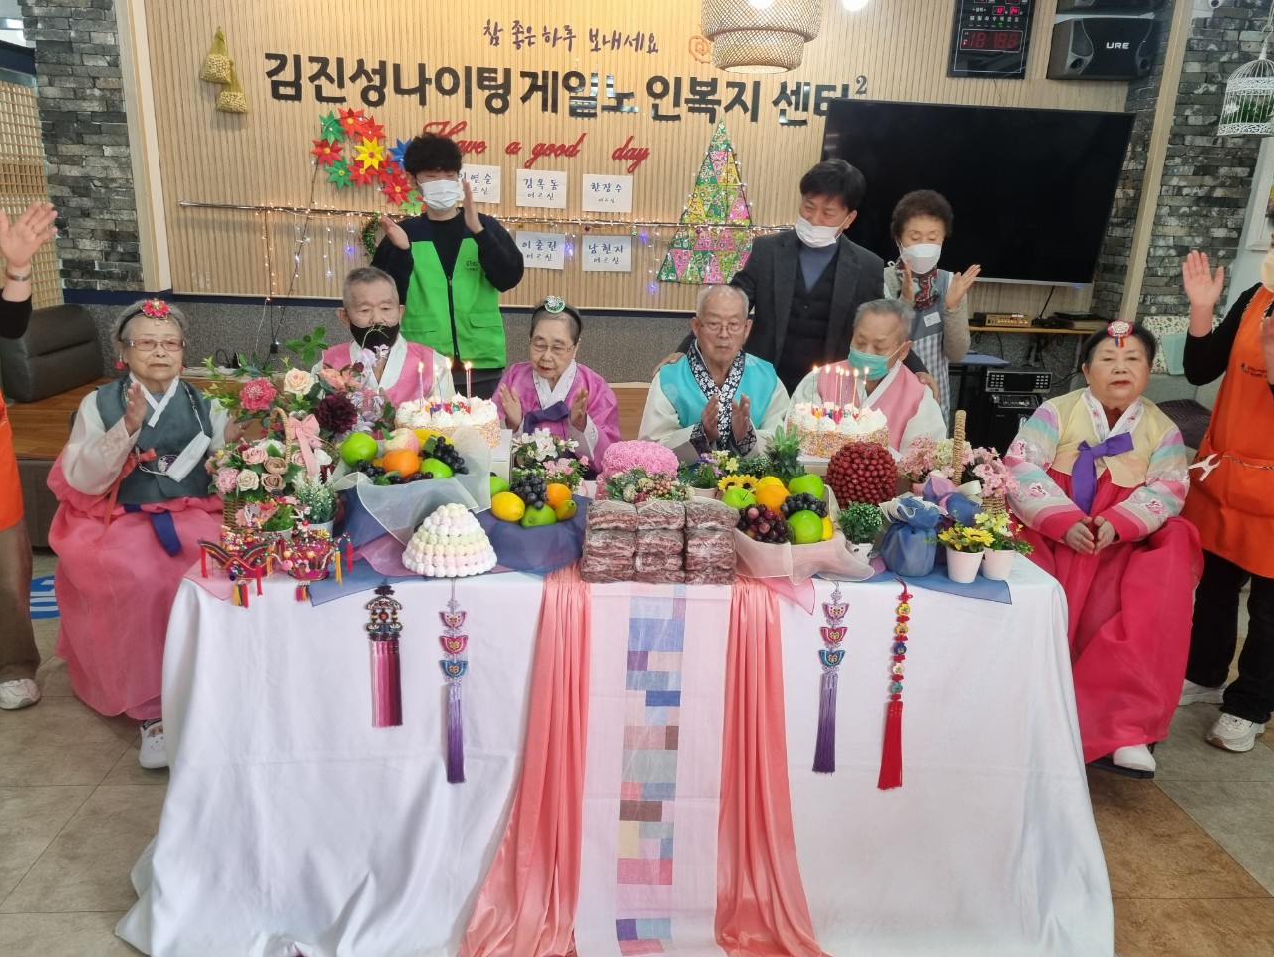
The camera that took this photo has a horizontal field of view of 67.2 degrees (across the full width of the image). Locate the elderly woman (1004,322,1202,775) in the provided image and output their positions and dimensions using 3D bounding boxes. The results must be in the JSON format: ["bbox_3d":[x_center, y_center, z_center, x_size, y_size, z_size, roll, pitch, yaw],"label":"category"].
[{"bbox_3d":[1.253,0.165,2.773,0.560,1.220,0.660,6,17,13],"label":"elderly woman"}]

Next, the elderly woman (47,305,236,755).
[{"bbox_3d":[-1.348,0.125,2.612,0.550,1.165,0.670,-4,17,-20],"label":"elderly woman"}]

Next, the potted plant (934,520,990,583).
[{"bbox_3d":[0.709,0.153,2.064,0.115,0.118,0.105,1,16,-4],"label":"potted plant"}]

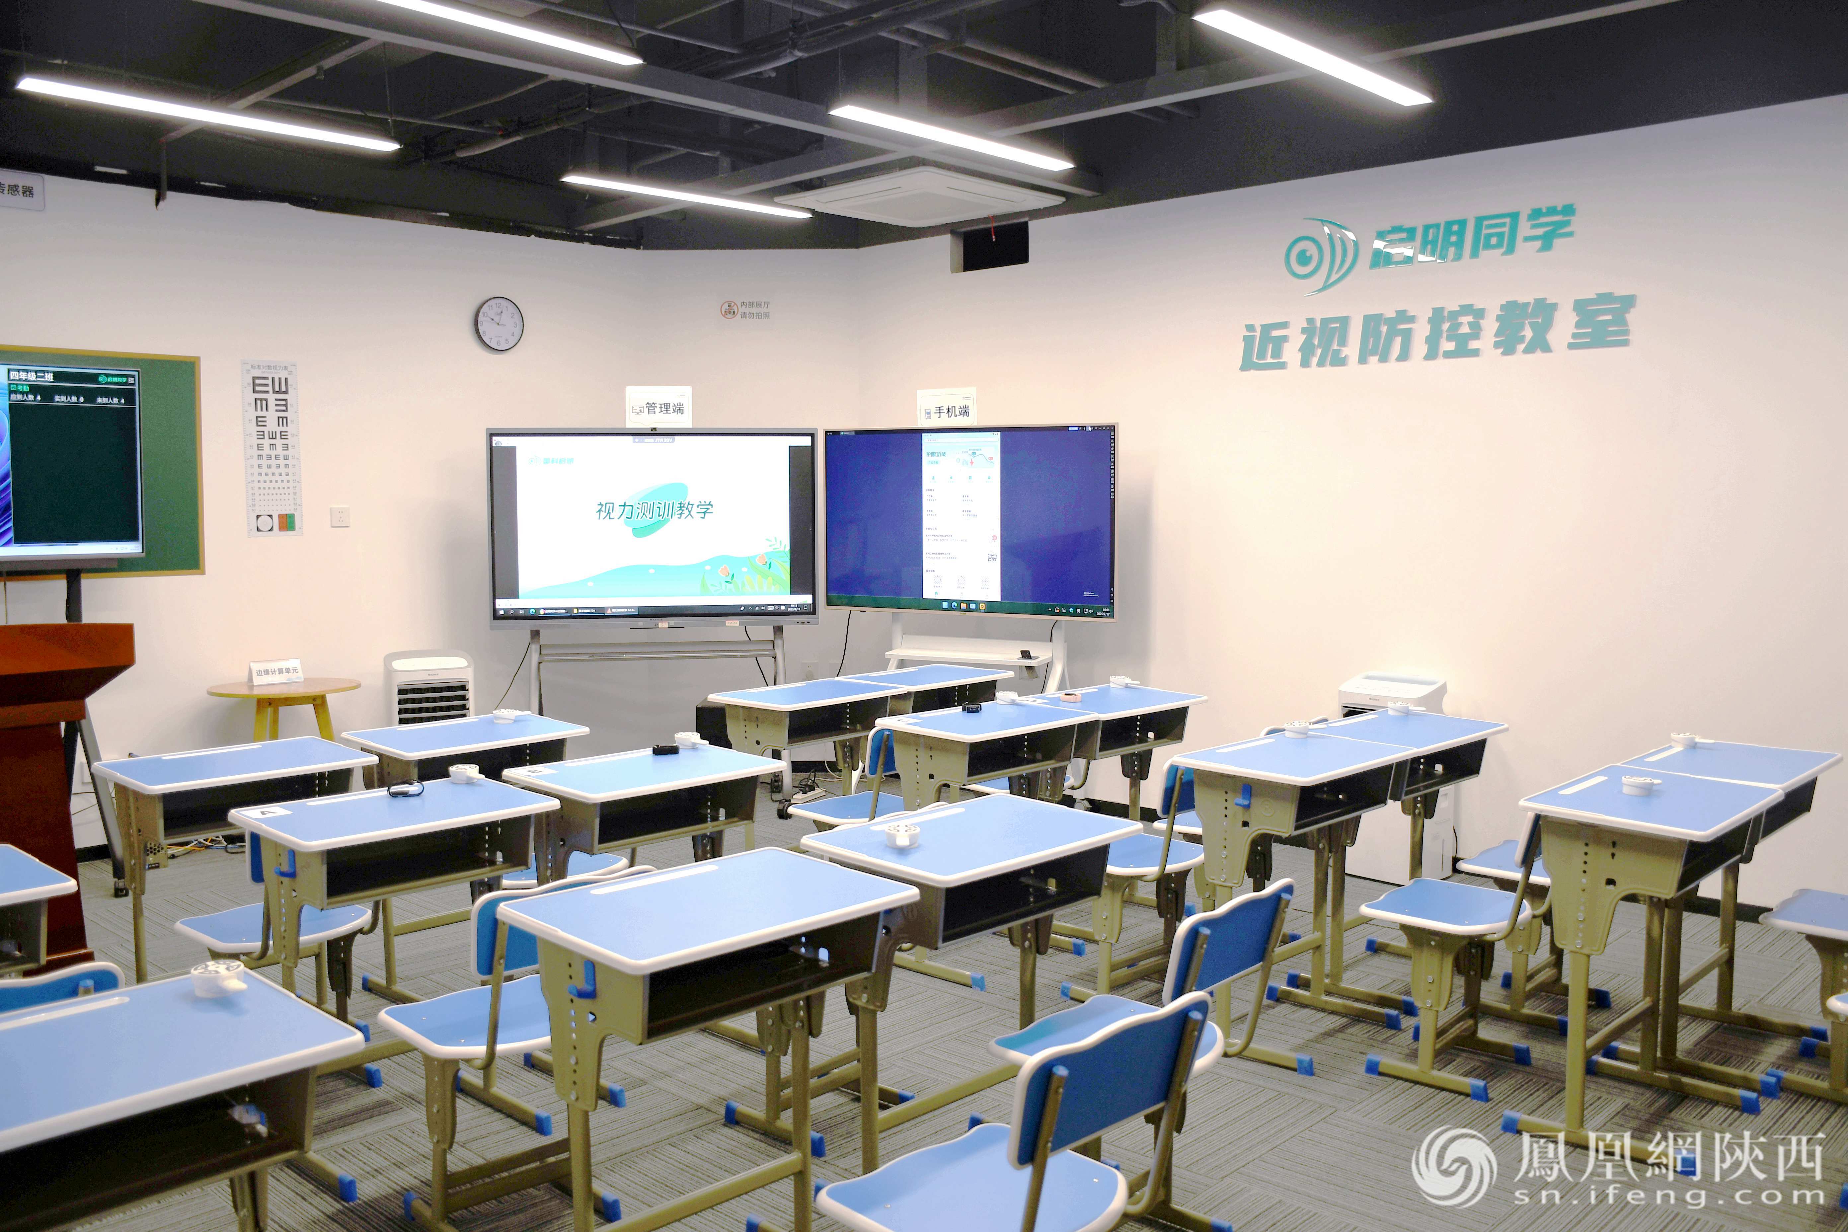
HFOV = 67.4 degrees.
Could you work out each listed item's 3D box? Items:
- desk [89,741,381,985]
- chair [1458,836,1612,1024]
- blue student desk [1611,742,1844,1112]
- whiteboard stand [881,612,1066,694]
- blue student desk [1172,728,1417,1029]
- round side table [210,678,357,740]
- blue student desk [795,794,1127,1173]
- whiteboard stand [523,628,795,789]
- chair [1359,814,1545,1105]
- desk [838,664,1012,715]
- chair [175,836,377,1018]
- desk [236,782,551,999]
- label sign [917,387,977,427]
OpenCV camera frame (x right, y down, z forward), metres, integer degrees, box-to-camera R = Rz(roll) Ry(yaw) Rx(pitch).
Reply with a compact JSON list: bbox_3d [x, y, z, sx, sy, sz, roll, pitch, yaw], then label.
[{"bbox_3d":[-1.877,0.775,3.830,0.410,0.766,0.600,5,7,41],"label":"desk"},{"bbox_3d":[1.714,0.718,3.782,0.380,0.750,0.460,-4,5,-44],"label":"chair"},{"bbox_3d":[2.175,0.785,3.765,0.600,0.799,0.410,-5,8,-44],"label":"blue student desk"},{"bbox_3d":[0.202,0.459,6.425,0.950,0.950,0.580,1,4,21],"label":"whiteboard stand"},{"bbox_3d":[1.026,0.773,3.852,0.600,0.795,0.410,-5,8,-44],"label":"blue student desk"},{"bbox_3d":[-2.570,0.637,5.605,0.600,0.710,0.600,0,4,0],"label":"round side table"},{"bbox_3d":[0.108,0.799,2.785,0.420,0.750,0.610,4,5,44],"label":"blue student desk"},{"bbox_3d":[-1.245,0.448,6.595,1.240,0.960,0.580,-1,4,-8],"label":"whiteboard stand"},{"bbox_3d":[1.400,0.814,3.574,0.450,0.770,0.400,5,7,41],"label":"chair"},{"bbox_3d":[0.015,0.620,5.524,0.420,0.750,0.610,3,5,44],"label":"desk"},{"bbox_3d":[-1.476,0.767,3.235,0.460,0.750,0.380,3,5,43],"label":"chair"},{"bbox_3d":[-1.138,0.782,3.037,0.420,0.750,0.610,3,5,42],"label":"desk"},{"bbox_3d":[0.107,-0.944,6.380,0.297,0.205,0.012,3,6,26],"label":"label sign"}]

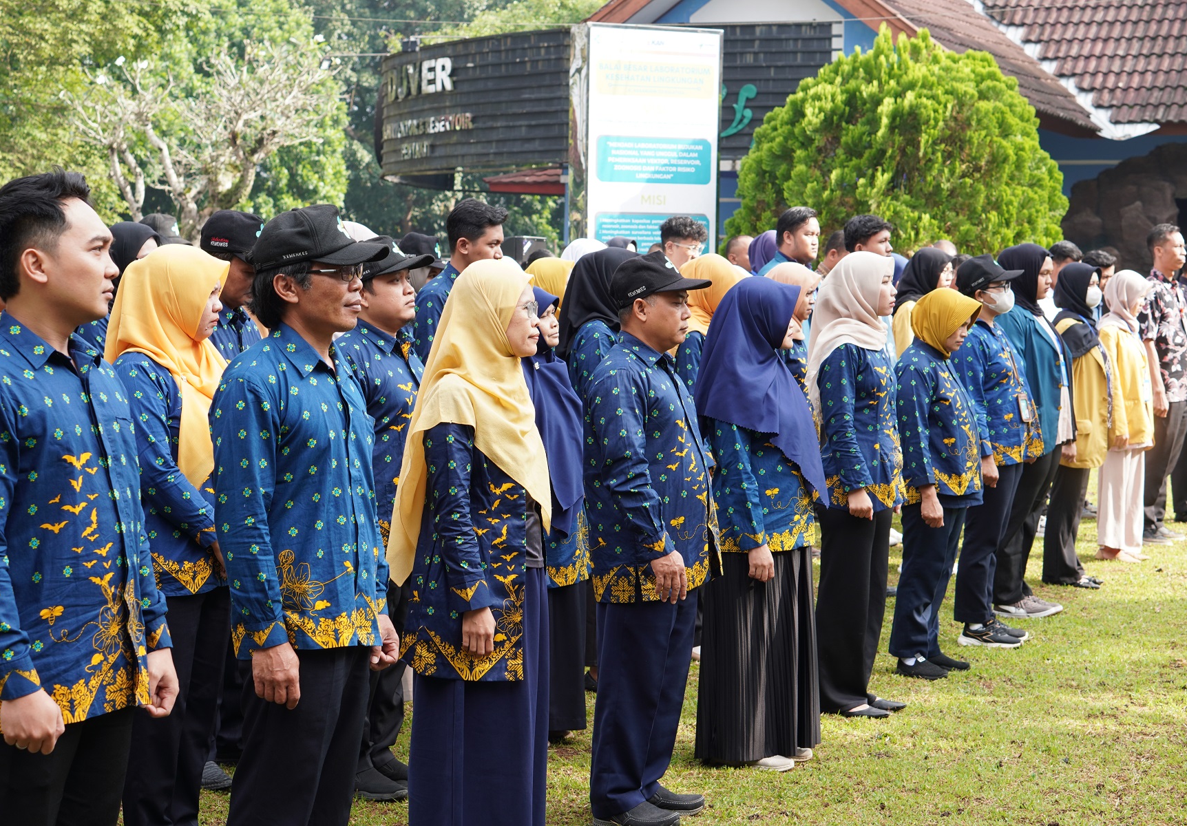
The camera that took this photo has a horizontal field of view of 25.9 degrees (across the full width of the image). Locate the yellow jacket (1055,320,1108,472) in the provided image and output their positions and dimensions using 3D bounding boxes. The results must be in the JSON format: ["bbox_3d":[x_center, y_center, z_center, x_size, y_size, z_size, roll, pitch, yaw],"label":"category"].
[{"bbox_3d":[2.389,-0.102,12.650,0.280,0.750,0.430,2,4,18],"label":"yellow jacket"}]

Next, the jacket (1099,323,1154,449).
[{"bbox_3d":[2.767,-0.139,13.450,0.280,0.660,0.440,2,4,23],"label":"jacket"}]

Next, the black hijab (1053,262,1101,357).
[{"bbox_3d":[2.346,-0.504,12.550,0.270,0.470,0.310,2,4,24],"label":"black hijab"}]

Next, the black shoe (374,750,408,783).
[{"bbox_3d":[-0.587,1.085,7.880,0.280,0.105,0.100,2,4,20],"label":"black shoe"}]

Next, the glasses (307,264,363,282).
[{"bbox_3d":[-0.574,-0.295,5.460,0.145,0.045,0.140,2,4,18],"label":"glasses"}]

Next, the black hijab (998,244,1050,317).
[{"bbox_3d":[1.901,-0.587,11.430,0.240,0.330,0.210,2,4,27],"label":"black hijab"}]

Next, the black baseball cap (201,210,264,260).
[{"bbox_3d":[-1.092,-0.542,7.900,0.260,0.150,0.180,9,6,13],"label":"black baseball cap"}]

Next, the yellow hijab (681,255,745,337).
[{"bbox_3d":[0.463,-0.431,10.070,0.290,0.400,0.290,2,4,20],"label":"yellow hijab"}]

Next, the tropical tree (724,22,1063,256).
[{"bbox_3d":[2.622,-1.581,22.300,2.950,3.550,2.950,2,4,24],"label":"tropical tree"}]

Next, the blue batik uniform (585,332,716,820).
[{"bbox_3d":[0.163,0.472,7.580,0.350,1.430,0.500,2,4,24],"label":"blue batik uniform"}]

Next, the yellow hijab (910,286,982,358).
[{"bbox_3d":[1.370,-0.354,10.050,0.270,0.280,0.230,13,8,23],"label":"yellow hijab"}]

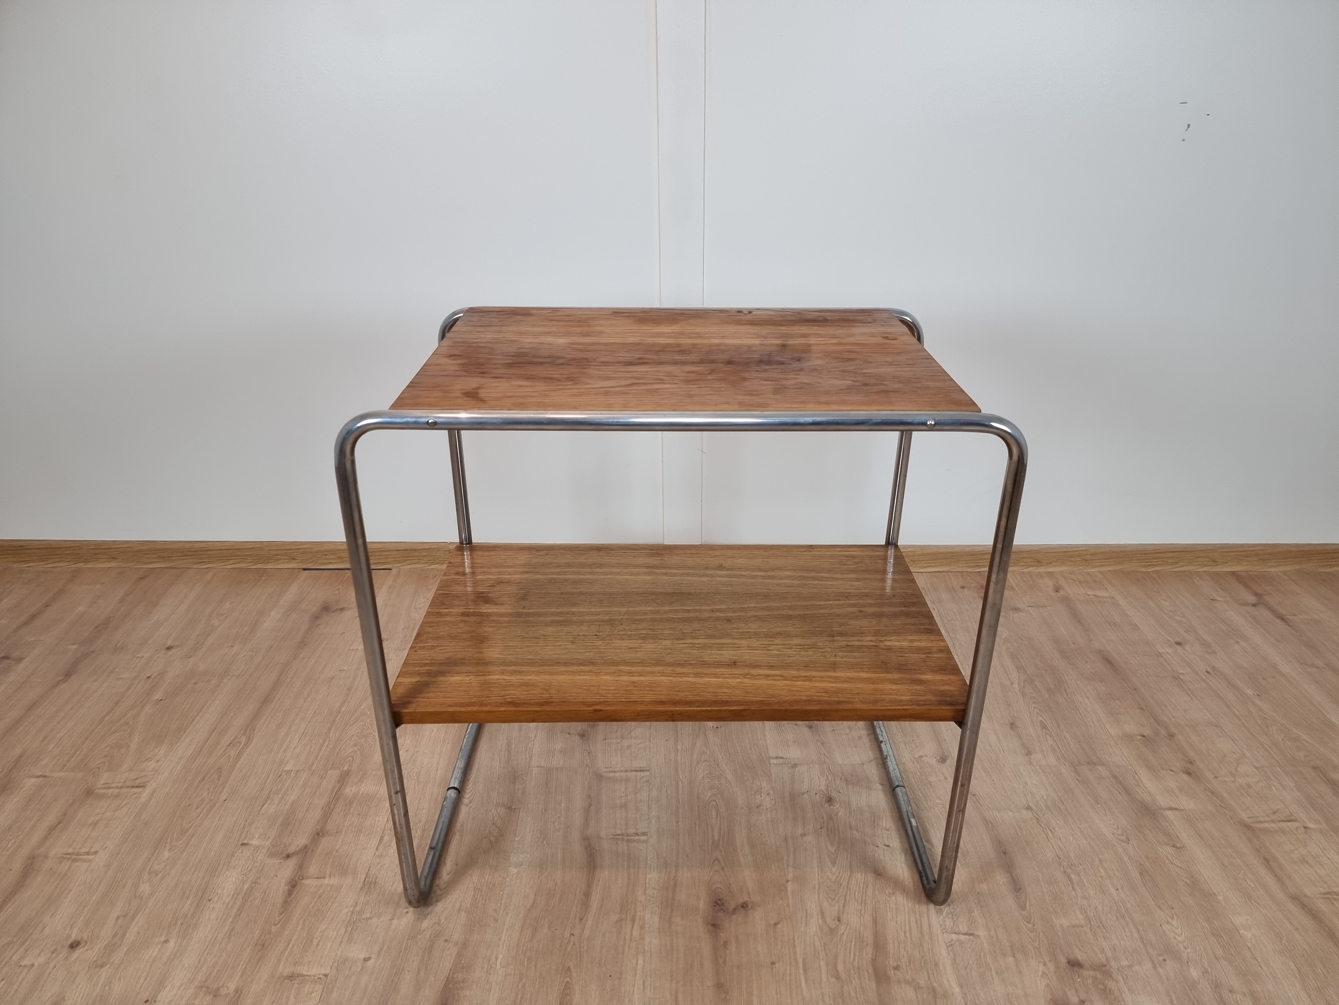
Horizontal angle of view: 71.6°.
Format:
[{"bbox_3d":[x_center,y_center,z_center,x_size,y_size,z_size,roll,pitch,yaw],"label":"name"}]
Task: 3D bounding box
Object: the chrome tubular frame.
[{"bbox_3d":[0.013,0.133,1.267,0.700,0.699,0.468,0,25,0],"label":"chrome tubular frame"}]

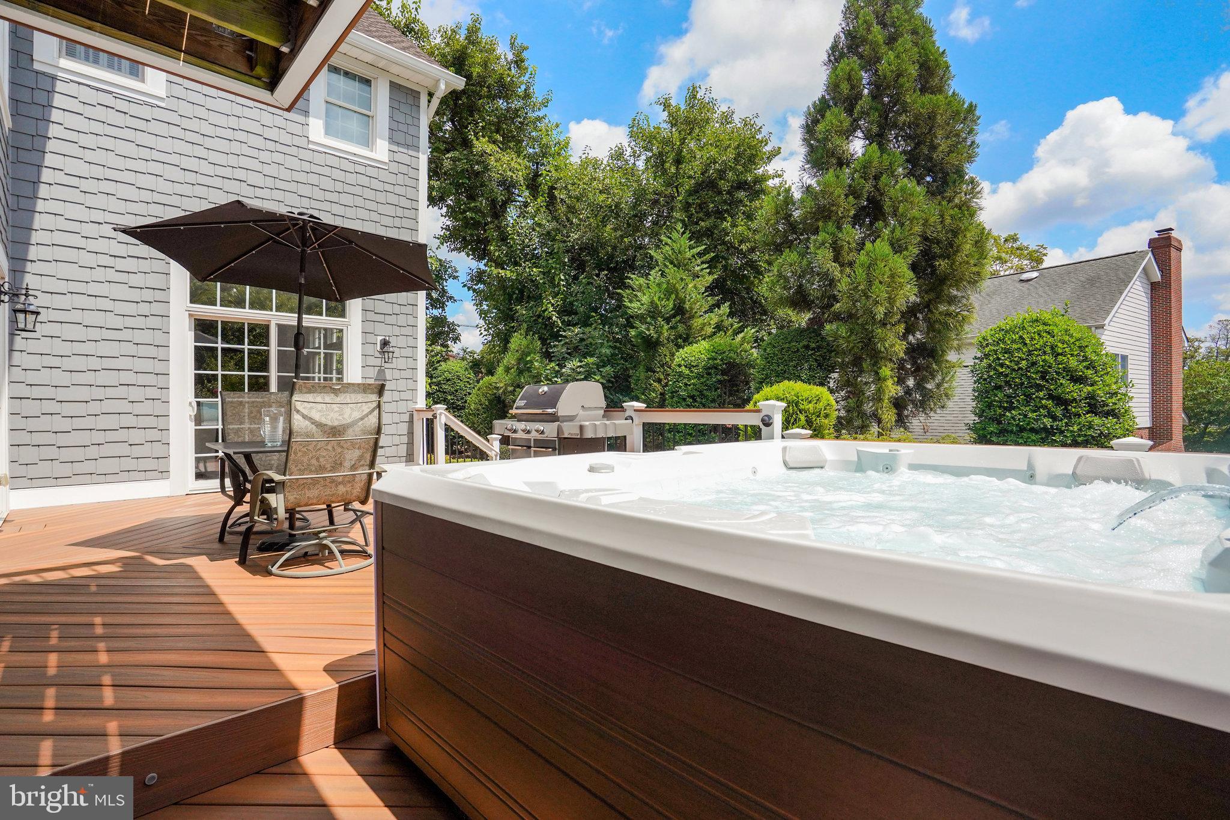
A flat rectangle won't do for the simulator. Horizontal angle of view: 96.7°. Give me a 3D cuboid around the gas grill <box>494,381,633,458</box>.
[{"bbox_3d":[-0.470,0.360,4.800,0.660,1.200,1.280,0,0,-43],"label":"gas grill"}]

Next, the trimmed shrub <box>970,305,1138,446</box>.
[{"bbox_3d":[7.831,-0.180,9.800,2.500,3.260,2.500,0,0,38],"label":"trimmed shrub"}]

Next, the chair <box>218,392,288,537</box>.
[{"bbox_3d":[-2.880,0.400,4.570,0.670,1.120,0.740,0,0,-44],"label":"chair"}]

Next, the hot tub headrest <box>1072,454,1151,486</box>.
[{"bbox_3d":[2.021,0.241,2.230,0.080,0.130,0.250,0,0,-44],"label":"hot tub headrest"}]

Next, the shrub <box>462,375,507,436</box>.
[{"bbox_3d":[-2.699,0.371,11.500,1.150,2.160,1.150,0,0,-12],"label":"shrub"}]

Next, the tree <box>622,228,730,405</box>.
[{"bbox_3d":[1.395,-1.363,12.500,2.500,5.630,2.500,0,0,0],"label":"tree"}]

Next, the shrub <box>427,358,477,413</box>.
[{"bbox_3d":[-4.023,0.108,13.500,1.300,2.680,1.300,0,0,-18],"label":"shrub"}]

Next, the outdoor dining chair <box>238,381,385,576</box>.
[{"bbox_3d":[-1.830,0.405,3.420,0.720,1.110,0.670,0,0,42],"label":"outdoor dining chair"}]

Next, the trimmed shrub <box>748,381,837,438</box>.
[{"bbox_3d":[2.823,0.501,8.800,1.500,1.900,1.500,0,0,0],"label":"trimmed shrub"}]

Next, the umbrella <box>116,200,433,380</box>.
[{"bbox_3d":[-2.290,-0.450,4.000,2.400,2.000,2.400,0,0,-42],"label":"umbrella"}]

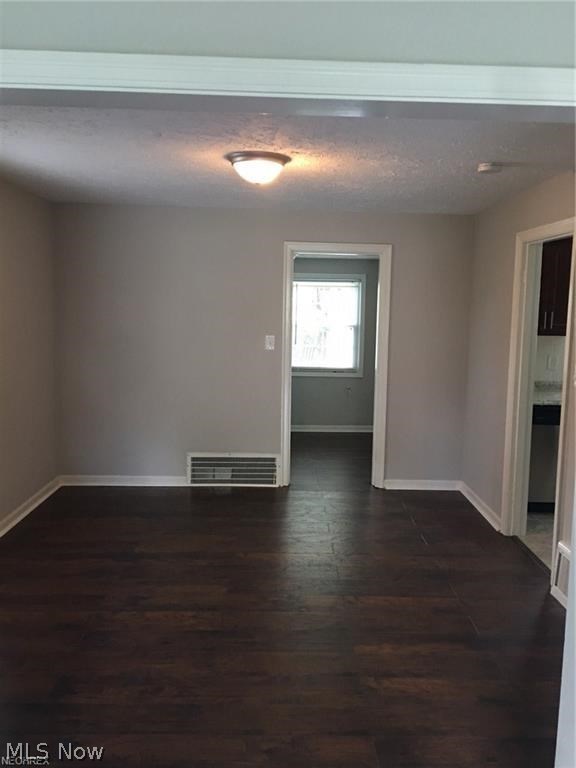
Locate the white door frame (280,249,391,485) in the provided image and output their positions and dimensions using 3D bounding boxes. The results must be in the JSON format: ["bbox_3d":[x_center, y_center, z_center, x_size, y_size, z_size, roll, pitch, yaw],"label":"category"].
[{"bbox_3d":[0.417,-0.135,5.657,0.915,2.144,0.150,1,8,-1],"label":"white door frame"}]

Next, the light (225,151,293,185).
[{"bbox_3d":[-0.160,-1.154,3.487,0.360,0.135,0.360,1,8,-1],"label":"light"}]

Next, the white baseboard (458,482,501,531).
[{"bbox_3d":[1.548,0.977,5.239,0.018,0.089,1.030,1,8,-1],"label":"white baseboard"}]

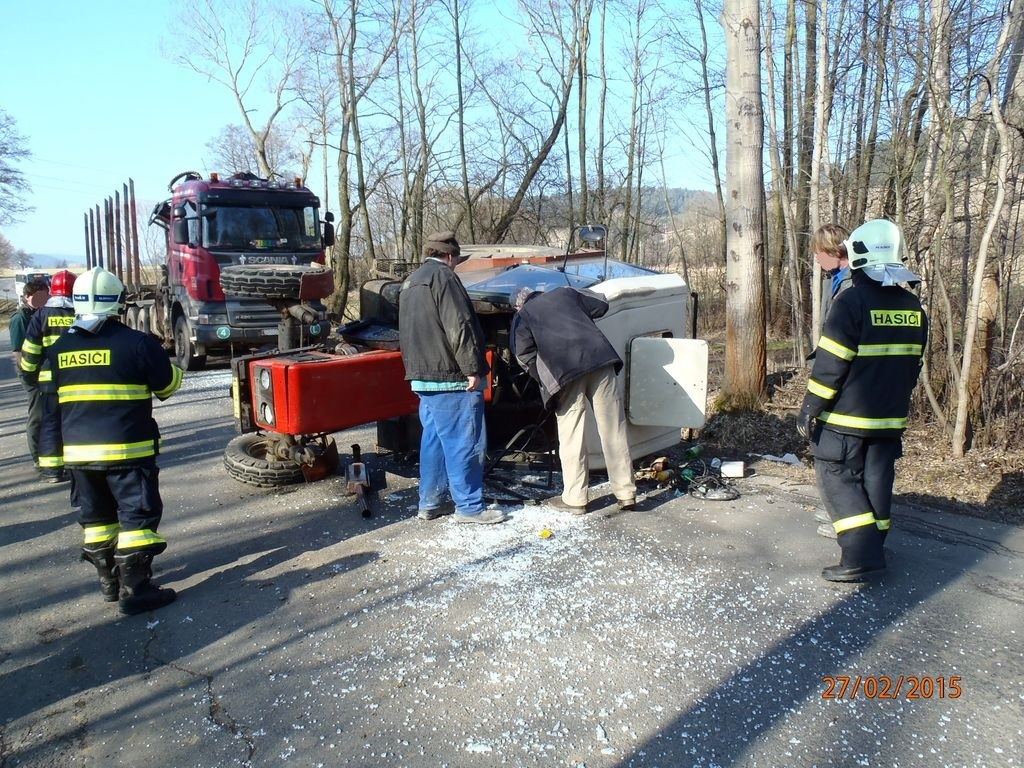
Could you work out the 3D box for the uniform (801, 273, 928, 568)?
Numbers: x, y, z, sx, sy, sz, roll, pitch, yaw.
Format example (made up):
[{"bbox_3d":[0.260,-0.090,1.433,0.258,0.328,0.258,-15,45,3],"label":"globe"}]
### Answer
[{"bbox_3d":[1.792,0.208,4.211,0.600,1.500,0.420,-6,9,-28],"label":"uniform"}]

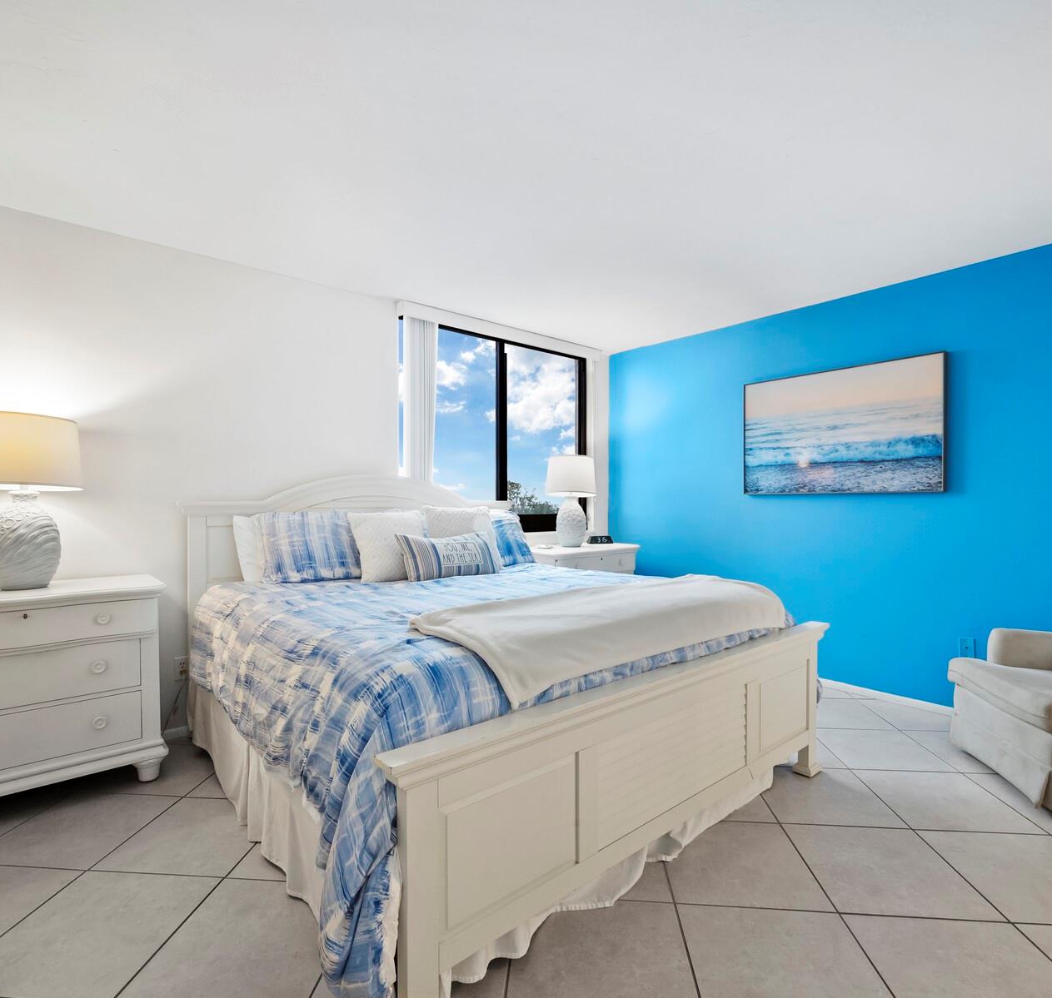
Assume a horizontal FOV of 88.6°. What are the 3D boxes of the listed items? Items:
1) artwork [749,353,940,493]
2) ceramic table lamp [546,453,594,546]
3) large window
[{"bbox_3d":[1.940,-0.426,3.415,0.040,0.779,1.160,0,0,-40],"label":"artwork"},{"bbox_3d":[0.350,0.015,4.166,0.372,0.704,0.372,0,0,0],"label":"ceramic table lamp"},{"bbox_3d":[-0.155,-0.461,4.014,1.701,1.448,0.099,0,0,-39],"label":"large window"}]

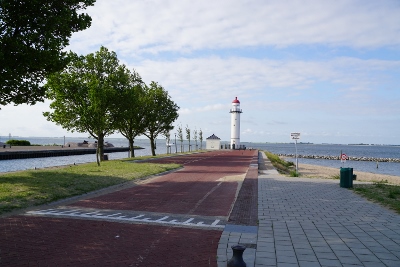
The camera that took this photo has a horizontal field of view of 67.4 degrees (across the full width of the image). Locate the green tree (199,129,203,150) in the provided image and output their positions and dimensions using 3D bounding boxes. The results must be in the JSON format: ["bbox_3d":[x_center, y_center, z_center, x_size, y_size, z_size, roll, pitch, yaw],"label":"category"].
[{"bbox_3d":[0.325,1.500,75.000,1.150,5.348,1.150,1,-2,0],"label":"green tree"}]

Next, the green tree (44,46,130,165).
[{"bbox_3d":[-9.833,-2.469,26.000,7.200,10.137,7.000,1,-2,0],"label":"green tree"}]

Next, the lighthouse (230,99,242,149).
[{"bbox_3d":[11.523,-3.102,95.000,4.000,16.588,4.000,1,-2,0],"label":"lighthouse"}]

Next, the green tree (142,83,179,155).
[{"bbox_3d":[-5.581,-1.809,38.500,5.700,9.468,5.700,1,-2,0],"label":"green tree"}]

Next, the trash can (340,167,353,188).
[{"bbox_3d":[6.217,1.875,12.700,0.540,0.846,0.540,0,-2,30],"label":"trash can"}]

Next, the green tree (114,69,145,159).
[{"bbox_3d":[-7.752,-2.133,33.000,5.600,9.589,5.600,1,-2,0],"label":"green tree"}]

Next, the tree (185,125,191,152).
[{"bbox_3d":[-2.222,1.022,59.000,1.250,5.348,1.250,1,-2,0],"label":"tree"}]

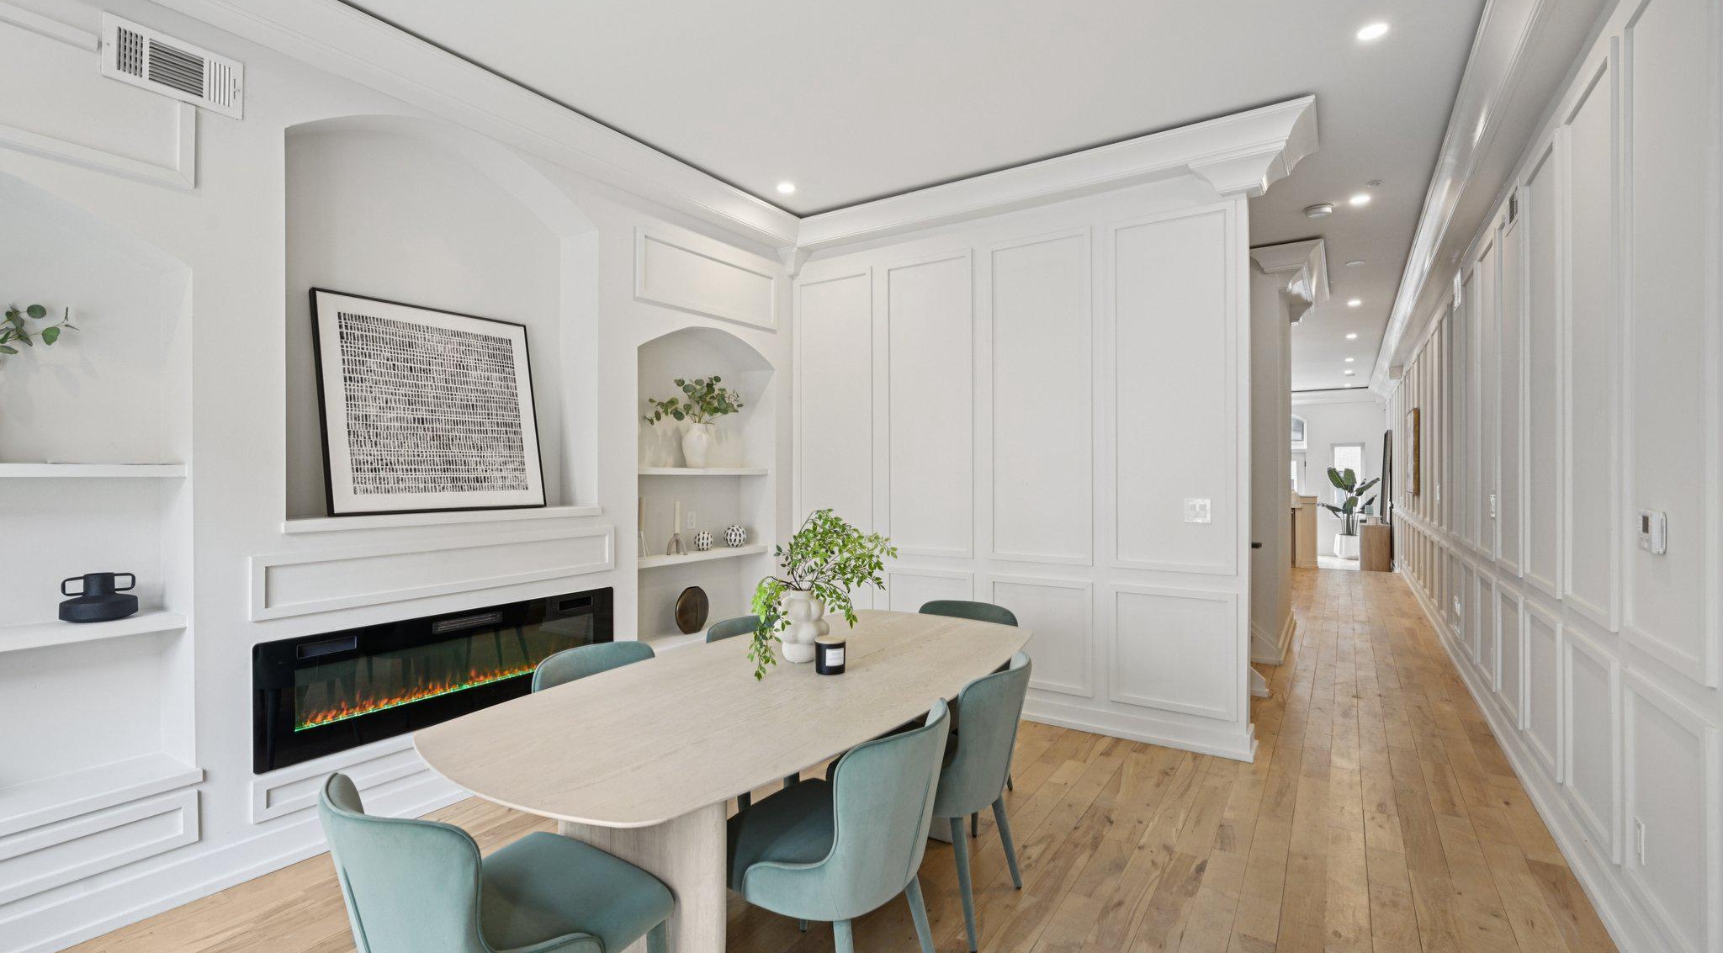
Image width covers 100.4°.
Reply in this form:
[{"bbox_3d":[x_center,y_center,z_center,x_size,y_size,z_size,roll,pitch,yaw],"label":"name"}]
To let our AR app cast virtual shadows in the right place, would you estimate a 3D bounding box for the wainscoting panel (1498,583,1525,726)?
[{"bbox_3d":[3.257,0.866,3.599,0.030,0.590,0.664,0,0,34],"label":"wainscoting panel"}]

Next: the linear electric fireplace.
[{"bbox_3d":[-1.769,0.827,3.201,0.100,0.465,1.519,0,0,34],"label":"linear electric fireplace"}]

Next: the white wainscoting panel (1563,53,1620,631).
[{"bbox_3d":[2.560,-0.443,2.531,0.024,1.878,0.592,0,0,34],"label":"white wainscoting panel"}]

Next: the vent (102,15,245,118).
[{"bbox_3d":[-2.277,-1.356,2.391,0.016,0.200,0.348,0,0,34],"label":"vent"}]

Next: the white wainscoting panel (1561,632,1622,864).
[{"bbox_3d":[2.506,0.874,2.474,0.030,0.606,0.687,0,0,34],"label":"white wainscoting panel"}]

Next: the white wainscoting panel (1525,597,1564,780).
[{"bbox_3d":[2.961,0.905,3.127,0.024,0.643,0.606,0,0,34],"label":"white wainscoting panel"}]

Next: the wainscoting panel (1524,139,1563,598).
[{"bbox_3d":[2.957,-0.446,3.123,0.024,1.878,0.606,0,0,34],"label":"wainscoting panel"}]

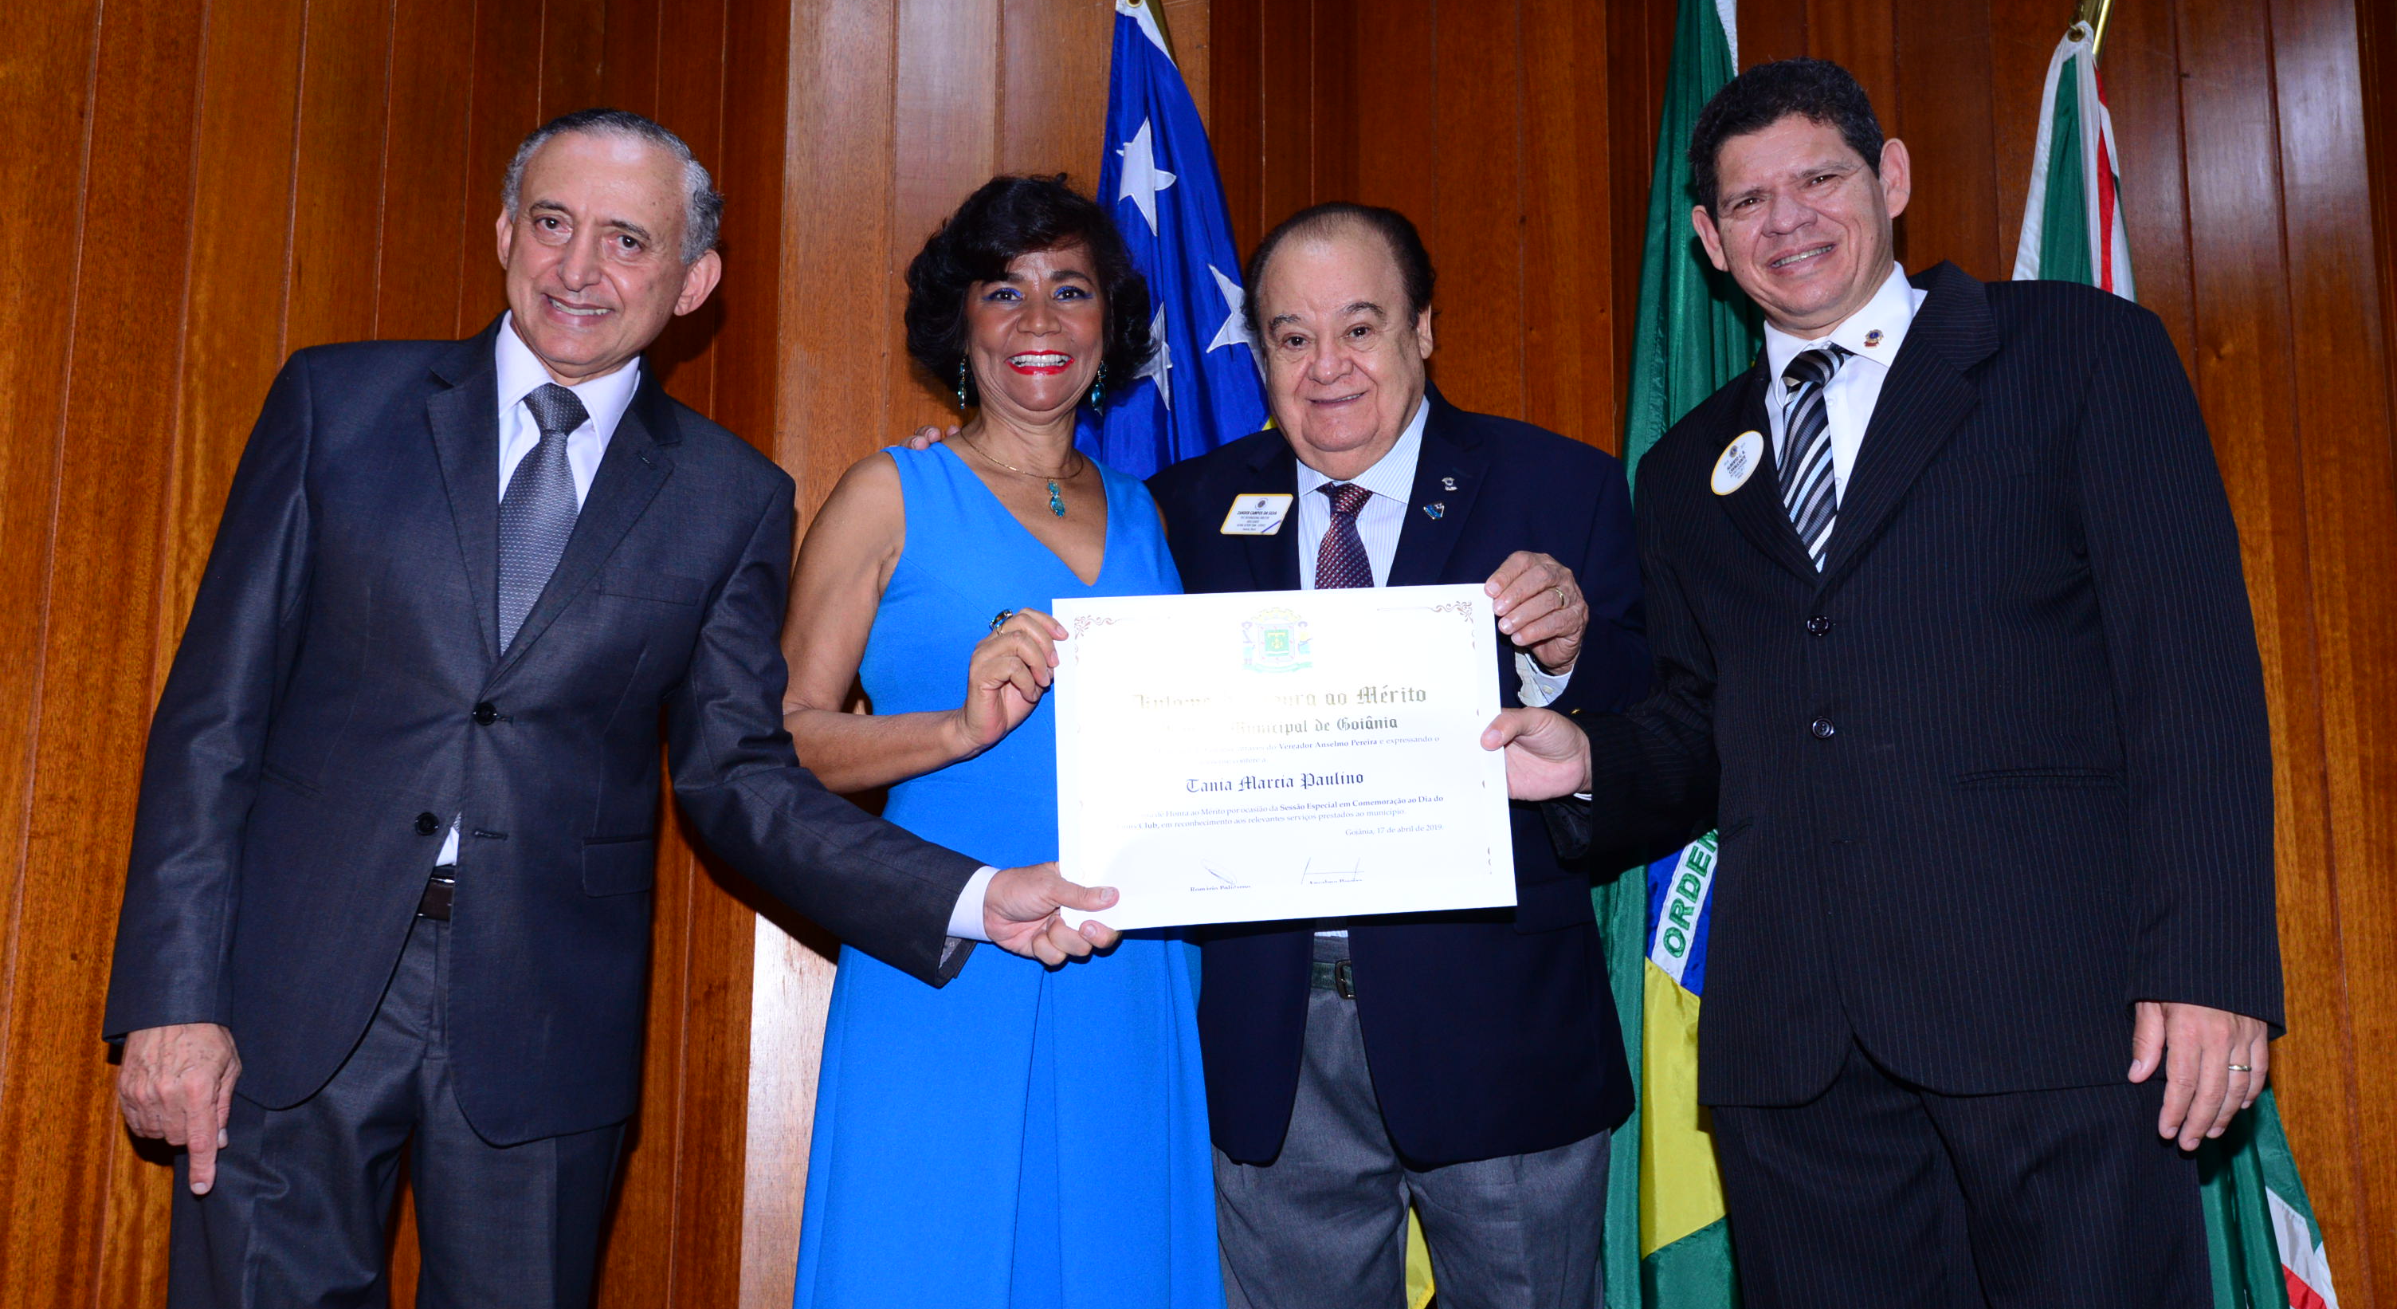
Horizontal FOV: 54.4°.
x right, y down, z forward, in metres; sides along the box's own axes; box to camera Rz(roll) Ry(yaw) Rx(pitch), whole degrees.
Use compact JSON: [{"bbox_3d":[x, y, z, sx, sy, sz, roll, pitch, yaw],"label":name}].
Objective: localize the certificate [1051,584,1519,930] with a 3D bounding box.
[{"bbox_3d":[0.074,0.086,2.045,0.398,0.288,0.005,-2,-8,-6],"label":"certificate"}]

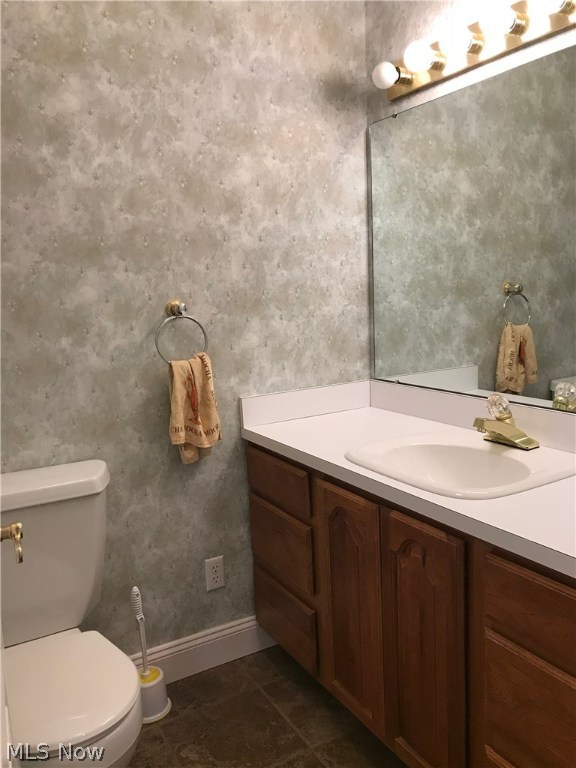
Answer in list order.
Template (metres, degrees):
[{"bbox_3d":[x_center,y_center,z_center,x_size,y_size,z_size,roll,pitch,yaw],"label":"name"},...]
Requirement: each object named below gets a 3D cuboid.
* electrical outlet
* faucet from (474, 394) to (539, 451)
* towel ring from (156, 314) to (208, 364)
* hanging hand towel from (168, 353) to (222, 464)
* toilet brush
[{"bbox_3d":[-0.248,0.657,2.145,0.071,0.115,0.008,-7,10,-30],"label":"electrical outlet"},{"bbox_3d":[0.577,0.099,1.690,0.155,0.147,0.162,-7,10,-30],"label":"faucet"},{"bbox_3d":[-0.329,-0.134,1.937,0.168,0.168,0.018,-7,10,-30],"label":"towel ring"},{"bbox_3d":[-0.297,0.082,1.969,0.142,0.360,0.085,-7,10,-30],"label":"hanging hand towel"},{"bbox_3d":[-0.450,0.830,1.952,0.132,0.424,0.132,-7,10,-30],"label":"toilet brush"}]

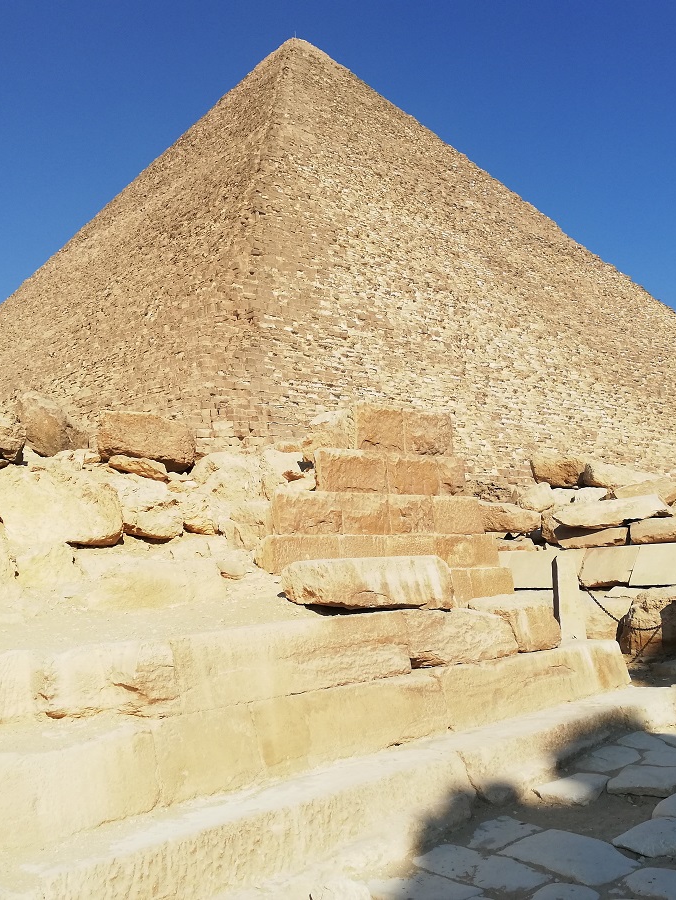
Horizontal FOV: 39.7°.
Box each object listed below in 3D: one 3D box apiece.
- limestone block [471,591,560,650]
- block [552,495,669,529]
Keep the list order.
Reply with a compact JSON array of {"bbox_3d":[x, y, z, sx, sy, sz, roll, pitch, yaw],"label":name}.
[{"bbox_3d":[1.988,1.919,10.544,0.850,0.600,0.750,6,-12,-44],"label":"limestone block"},{"bbox_3d":[4.640,1.056,16.000,1.800,0.350,0.750,-11,-7,-6],"label":"block"}]

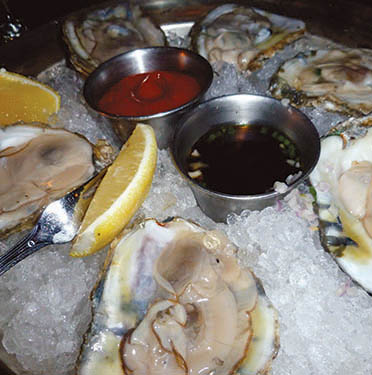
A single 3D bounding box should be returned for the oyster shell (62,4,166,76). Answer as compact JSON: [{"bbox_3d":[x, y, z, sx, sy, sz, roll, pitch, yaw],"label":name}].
[{"bbox_3d":[-0.043,-0.092,0.261,0.070,0.030,0.072,2,52,8],"label":"oyster shell"}]

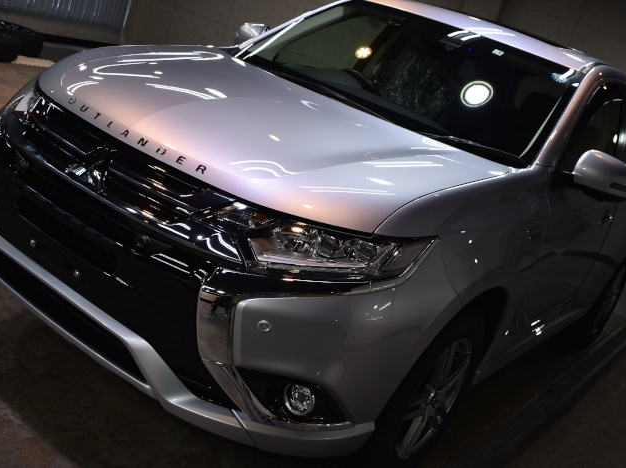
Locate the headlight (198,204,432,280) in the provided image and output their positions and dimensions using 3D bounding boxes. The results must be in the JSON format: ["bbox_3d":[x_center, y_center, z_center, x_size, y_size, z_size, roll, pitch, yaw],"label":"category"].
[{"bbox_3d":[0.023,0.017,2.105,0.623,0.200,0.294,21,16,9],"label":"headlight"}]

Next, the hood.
[{"bbox_3d":[-0.203,-0.408,2.620,1.500,0.260,1.150,28,18,29],"label":"hood"}]

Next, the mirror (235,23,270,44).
[{"bbox_3d":[-0.364,-0.985,3.824,0.230,0.180,0.180,28,18,29],"label":"mirror"}]

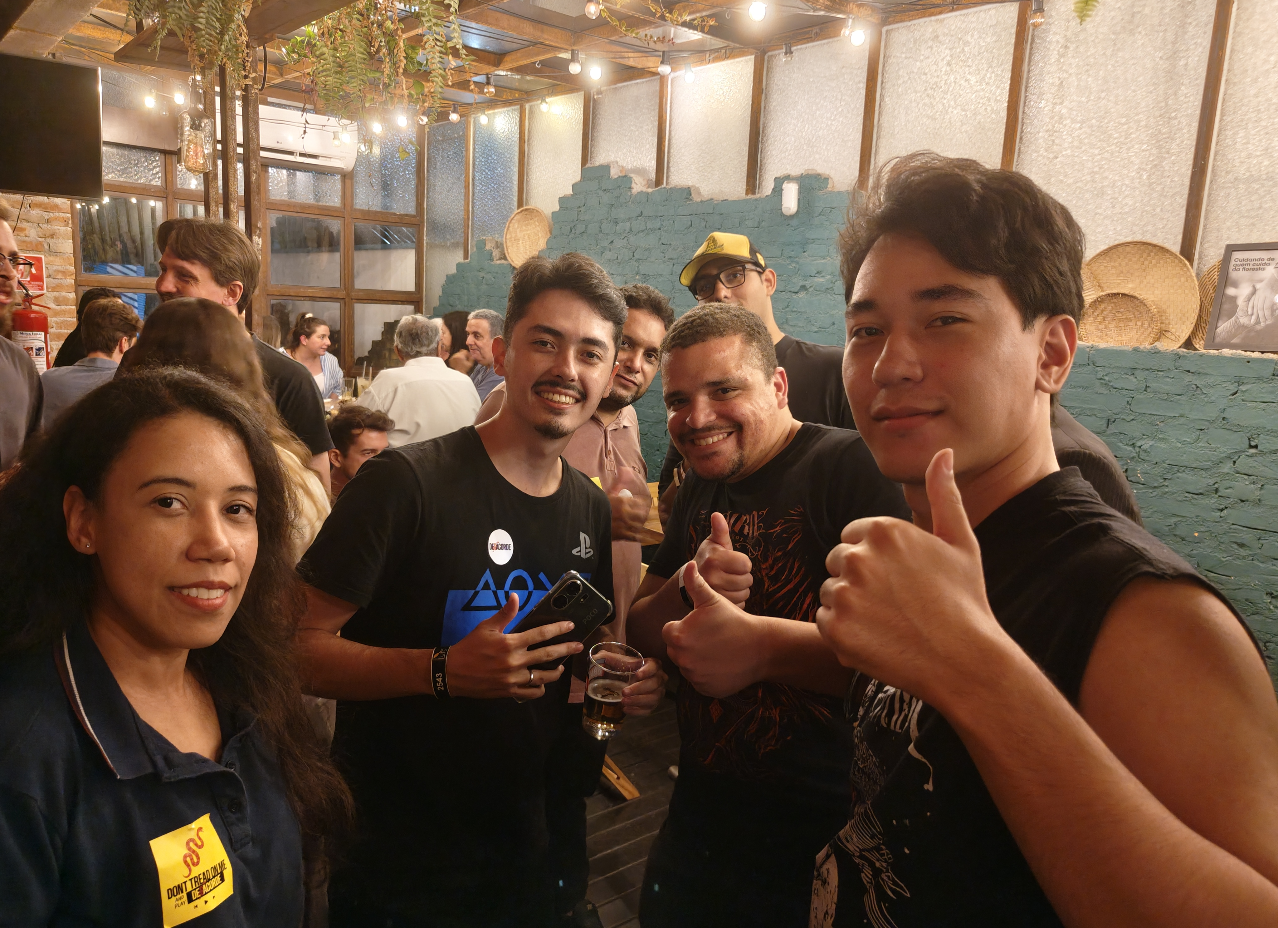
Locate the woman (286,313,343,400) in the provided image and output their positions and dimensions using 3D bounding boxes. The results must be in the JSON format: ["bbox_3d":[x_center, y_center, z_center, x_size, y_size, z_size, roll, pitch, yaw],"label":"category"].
[{"bbox_3d":[-1.760,-0.184,4.850,0.460,1.240,0.660,-5,13,-38],"label":"woman"}]

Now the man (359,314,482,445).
[{"bbox_3d":[-0.980,0.001,3.830,0.540,1.280,0.680,-1,11,-22],"label":"man"}]

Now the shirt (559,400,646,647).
[{"bbox_3d":[-0.180,0.120,1.840,0.470,0.670,0.290,-5,13,-38],"label":"shirt"}]

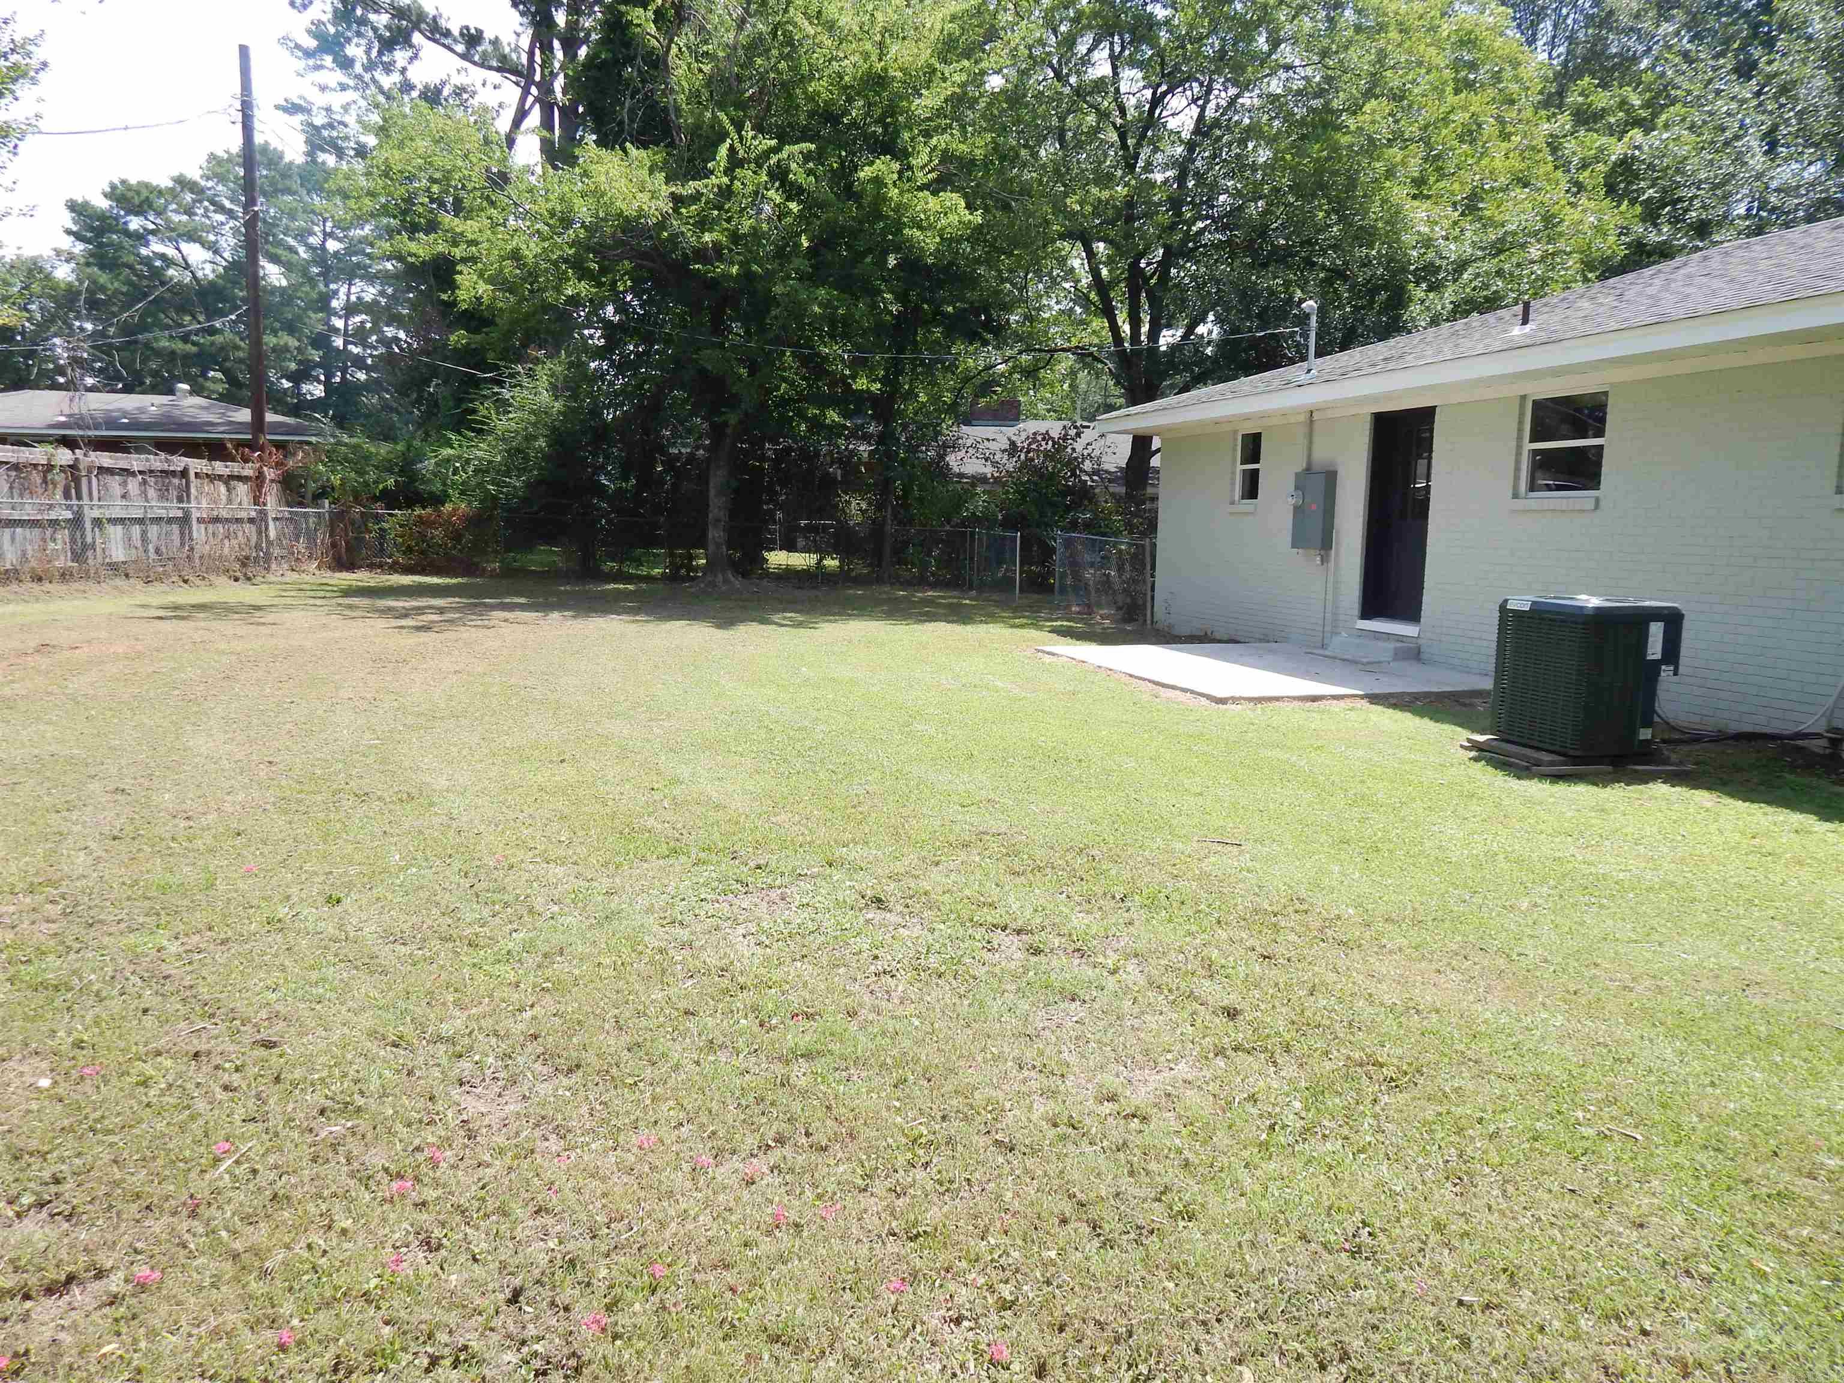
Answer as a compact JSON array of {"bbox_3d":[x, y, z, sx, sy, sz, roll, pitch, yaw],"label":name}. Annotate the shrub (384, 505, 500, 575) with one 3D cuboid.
[{"bbox_3d":[-8.770,-2.726,22.400,1.950,1.280,1.250,-1,8,-12],"label":"shrub"}]

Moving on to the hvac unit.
[{"bbox_3d":[4.125,-0.112,7.640,0.740,0.890,0.750,-1,8,-16],"label":"hvac unit"}]

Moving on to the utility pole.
[{"bbox_3d":[-11.575,-6.517,21.242,0.250,8.880,0.250,-2,8,-29],"label":"utility pole"}]

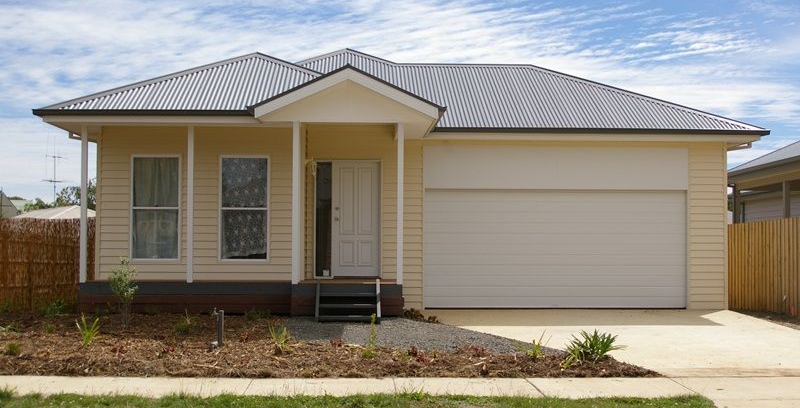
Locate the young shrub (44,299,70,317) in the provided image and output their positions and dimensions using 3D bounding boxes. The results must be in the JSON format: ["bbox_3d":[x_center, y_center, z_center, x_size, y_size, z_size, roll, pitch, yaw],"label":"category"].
[{"bbox_3d":[-5.467,1.646,16.995,0.430,0.279,0.430,0,-2,-2],"label":"young shrub"}]

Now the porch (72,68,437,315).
[{"bbox_3d":[-2.375,-0.137,17.574,5.800,3.880,2.420,0,-2,-2],"label":"porch"}]

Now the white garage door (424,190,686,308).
[{"bbox_3d":[2.775,0.829,19.045,4.700,2.090,0.120,0,-2,-2],"label":"white garage door"}]

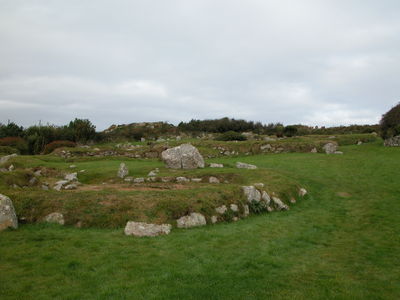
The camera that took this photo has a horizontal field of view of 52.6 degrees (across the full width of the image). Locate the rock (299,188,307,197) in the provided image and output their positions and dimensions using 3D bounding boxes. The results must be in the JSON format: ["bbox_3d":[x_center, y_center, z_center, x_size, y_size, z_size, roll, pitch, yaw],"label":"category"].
[{"bbox_3d":[2.445,1.015,9.600,0.186,0.198,0.170,1,3,14],"label":"rock"}]

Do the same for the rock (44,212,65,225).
[{"bbox_3d":[-2.600,1.224,7.228,0.344,0.204,0.255,0,3,-10],"label":"rock"}]

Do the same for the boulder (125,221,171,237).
[{"bbox_3d":[-0.857,1.281,6.600,0.742,0.253,0.400,0,3,-4],"label":"boulder"}]

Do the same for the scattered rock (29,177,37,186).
[{"bbox_3d":[-4.180,0.786,10.091,0.184,0.237,0.183,-1,3,-12],"label":"scattered rock"}]

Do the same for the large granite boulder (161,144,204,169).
[{"bbox_3d":[-0.715,0.284,17.000,1.771,1.009,1.400,0,3,-2],"label":"large granite boulder"}]

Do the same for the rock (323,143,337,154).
[{"bbox_3d":[8.052,-0.077,25.000,0.878,0.697,0.700,1,3,18],"label":"rock"}]

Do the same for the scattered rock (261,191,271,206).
[{"bbox_3d":[1.426,1.056,8.801,0.204,0.336,0.202,0,3,5],"label":"scattered rock"}]

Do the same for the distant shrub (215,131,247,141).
[{"bbox_3d":[2.645,-1.258,35.076,2.741,0.841,2.152,0,3,2],"label":"distant shrub"}]

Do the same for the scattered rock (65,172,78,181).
[{"bbox_3d":[-3.591,0.740,11.300,0.383,0.219,0.320,-1,3,-18],"label":"scattered rock"}]

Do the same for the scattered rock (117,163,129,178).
[{"bbox_3d":[-2.467,0.667,13.000,0.362,0.488,0.300,-1,3,-11],"label":"scattered rock"}]

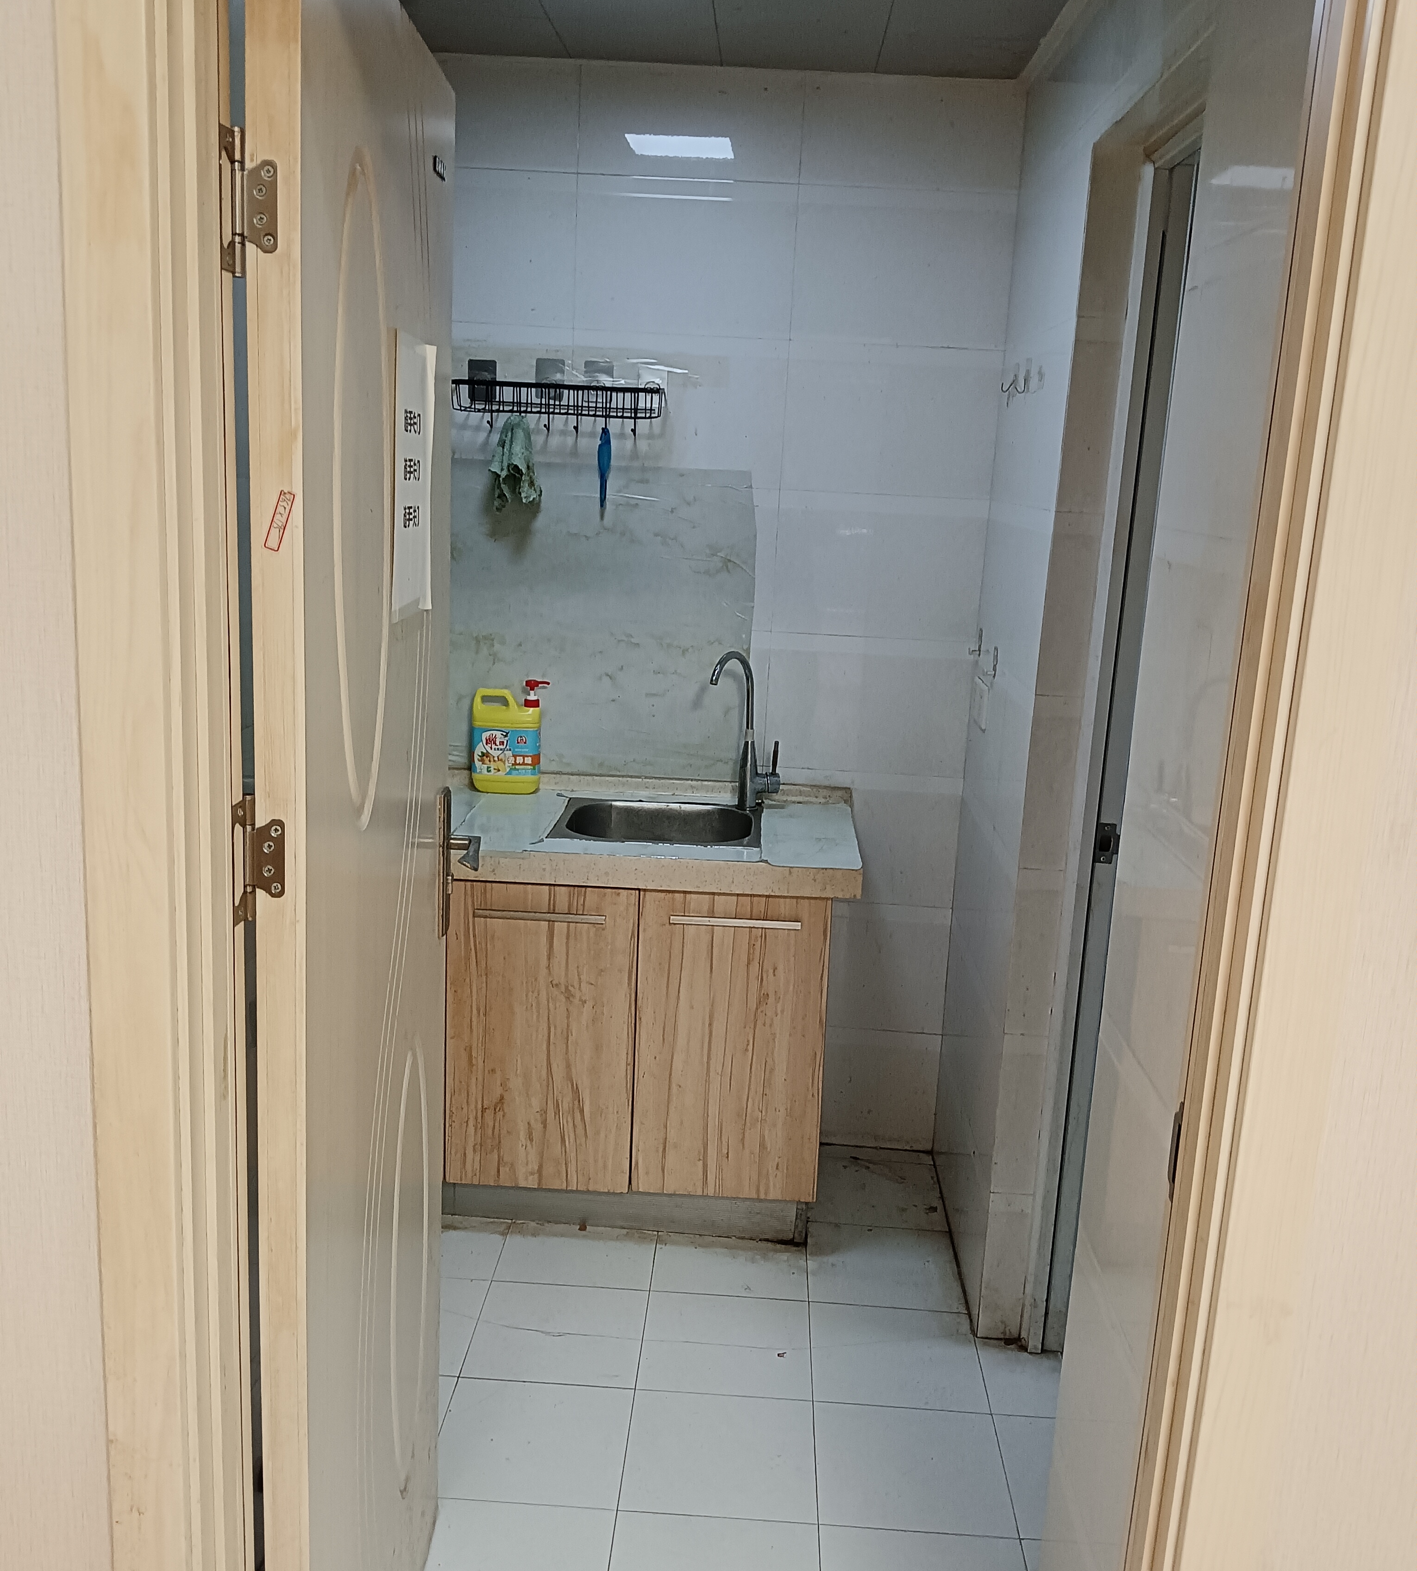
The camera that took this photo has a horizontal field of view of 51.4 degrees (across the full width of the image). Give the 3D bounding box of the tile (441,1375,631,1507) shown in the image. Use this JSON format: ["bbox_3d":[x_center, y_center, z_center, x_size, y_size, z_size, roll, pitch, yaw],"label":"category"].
[{"bbox_3d":[-0.279,1.051,2.364,0.300,0.010,0.300,3,12,2],"label":"tile"}]

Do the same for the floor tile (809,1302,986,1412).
[{"bbox_3d":[0.332,1.024,2.639,0.300,0.010,0.300,3,12,2],"label":"floor tile"}]

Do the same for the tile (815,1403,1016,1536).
[{"bbox_3d":[0.320,1.086,2.343,0.300,0.010,0.300,3,12,2],"label":"tile"}]

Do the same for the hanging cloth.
[{"bbox_3d":[-0.403,-0.672,3.086,0.112,0.205,0.070,3,12,2],"label":"hanging cloth"}]

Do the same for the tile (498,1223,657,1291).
[{"bbox_3d":[-0.254,0.927,2.950,0.300,0.010,0.300,3,12,2],"label":"tile"}]

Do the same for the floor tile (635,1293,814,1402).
[{"bbox_3d":[0.033,1.007,2.648,0.300,0.010,0.300,3,12,2],"label":"floor tile"}]

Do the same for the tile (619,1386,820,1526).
[{"bbox_3d":[0.021,1.069,2.355,0.300,0.010,0.300,3,12,2],"label":"tile"}]

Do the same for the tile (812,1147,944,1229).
[{"bbox_3d":[0.362,0.894,3.249,0.300,0.010,0.355,3,12,2],"label":"tile"}]

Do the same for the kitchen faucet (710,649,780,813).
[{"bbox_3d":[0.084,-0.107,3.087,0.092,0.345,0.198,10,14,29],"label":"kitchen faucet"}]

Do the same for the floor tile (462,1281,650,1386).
[{"bbox_3d":[-0.266,0.989,2.657,0.300,0.010,0.300,3,12,2],"label":"floor tile"}]

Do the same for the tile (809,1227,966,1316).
[{"bbox_3d":[0.347,0.962,2.929,0.300,0.010,0.300,3,12,2],"label":"tile"}]

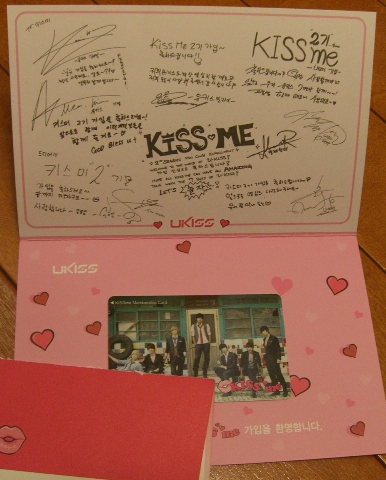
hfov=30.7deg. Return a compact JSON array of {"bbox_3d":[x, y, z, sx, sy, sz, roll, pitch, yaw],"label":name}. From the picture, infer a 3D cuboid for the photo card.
[{"bbox_3d":[0.003,0.052,0.339,0.086,0.001,0.054,0,66,-7],"label":"photo card"}]

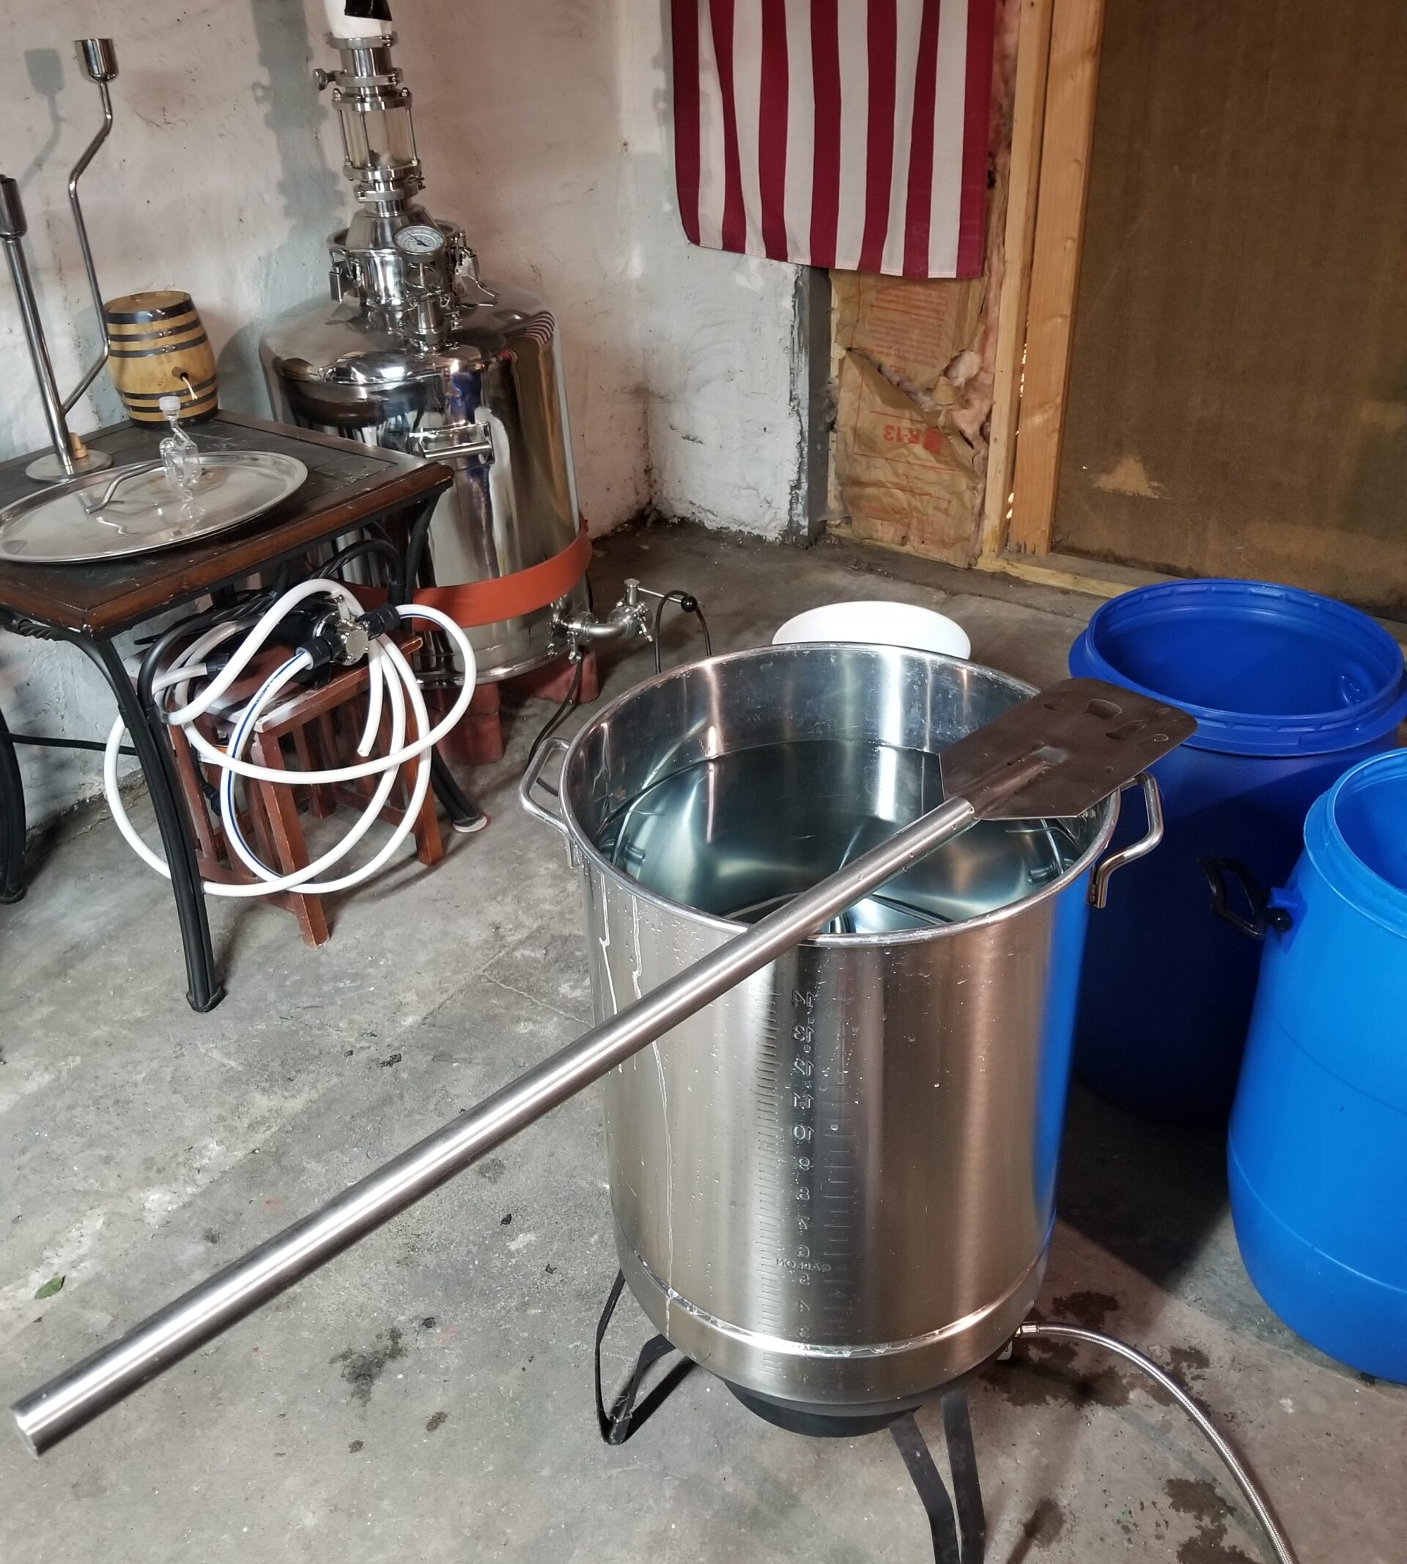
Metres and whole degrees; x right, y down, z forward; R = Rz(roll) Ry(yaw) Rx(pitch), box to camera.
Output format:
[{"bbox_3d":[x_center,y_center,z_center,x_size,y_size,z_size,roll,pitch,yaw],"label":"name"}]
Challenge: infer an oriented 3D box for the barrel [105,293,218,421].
[{"bbox_3d":[-0.891,-0.694,2.318,0.163,0.189,0.163,-3,33,0],"label":"barrel"}]

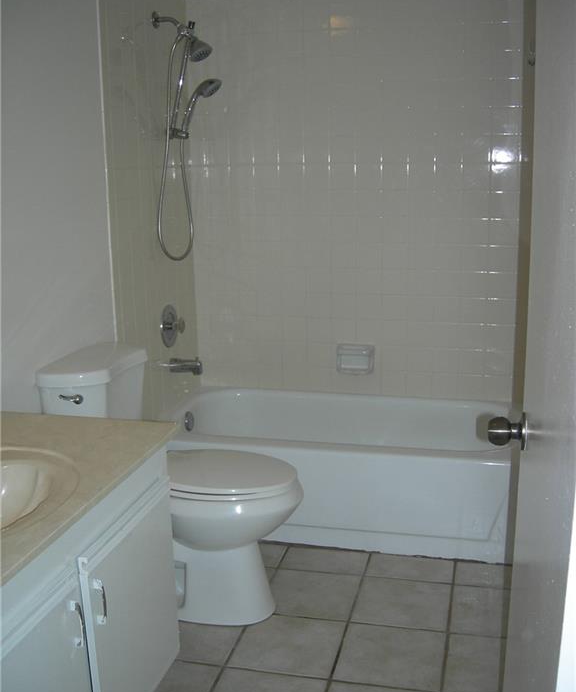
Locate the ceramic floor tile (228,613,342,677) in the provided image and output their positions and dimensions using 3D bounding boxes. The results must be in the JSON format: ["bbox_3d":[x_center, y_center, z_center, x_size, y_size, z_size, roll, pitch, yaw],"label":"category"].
[{"bbox_3d":[0.006,0.860,2.294,0.300,0.010,0.300,2,12,14],"label":"ceramic floor tile"}]

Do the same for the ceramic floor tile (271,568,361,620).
[{"bbox_3d":[0.077,0.810,2.602,0.298,0.010,0.298,2,12,14],"label":"ceramic floor tile"}]

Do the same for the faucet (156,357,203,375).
[{"bbox_3d":[-0.424,0.089,3.337,0.142,0.068,0.055,2,12,14],"label":"faucet"}]

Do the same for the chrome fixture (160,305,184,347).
[{"bbox_3d":[-0.462,-0.079,3.309,0.067,0.173,0.173,2,12,14],"label":"chrome fixture"}]

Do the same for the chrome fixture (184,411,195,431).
[{"bbox_3d":[-0.416,0.317,3.373,0.020,0.082,0.082,2,12,14],"label":"chrome fixture"}]

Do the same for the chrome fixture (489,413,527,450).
[{"bbox_3d":[0.381,0.148,1.380,0.066,0.066,0.066,2,12,14],"label":"chrome fixture"}]

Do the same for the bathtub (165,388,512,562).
[{"bbox_3d":[0.243,0.476,3.206,1.524,0.372,0.755,2,12,14],"label":"bathtub"}]

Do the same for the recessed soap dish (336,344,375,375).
[{"bbox_3d":[0.300,0.057,3.508,0.166,0.132,0.060,2,12,14],"label":"recessed soap dish"}]

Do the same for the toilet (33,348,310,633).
[{"bbox_3d":[-0.315,0.432,2.560,0.748,0.770,0.480,2,12,14],"label":"toilet"}]

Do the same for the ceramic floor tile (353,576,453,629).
[{"bbox_3d":[0.363,0.811,2.506,0.300,0.010,0.300,2,12,14],"label":"ceramic floor tile"}]

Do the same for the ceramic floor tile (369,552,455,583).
[{"bbox_3d":[0.423,0.771,2.757,0.298,0.010,0.173,2,12,14],"label":"ceramic floor tile"}]

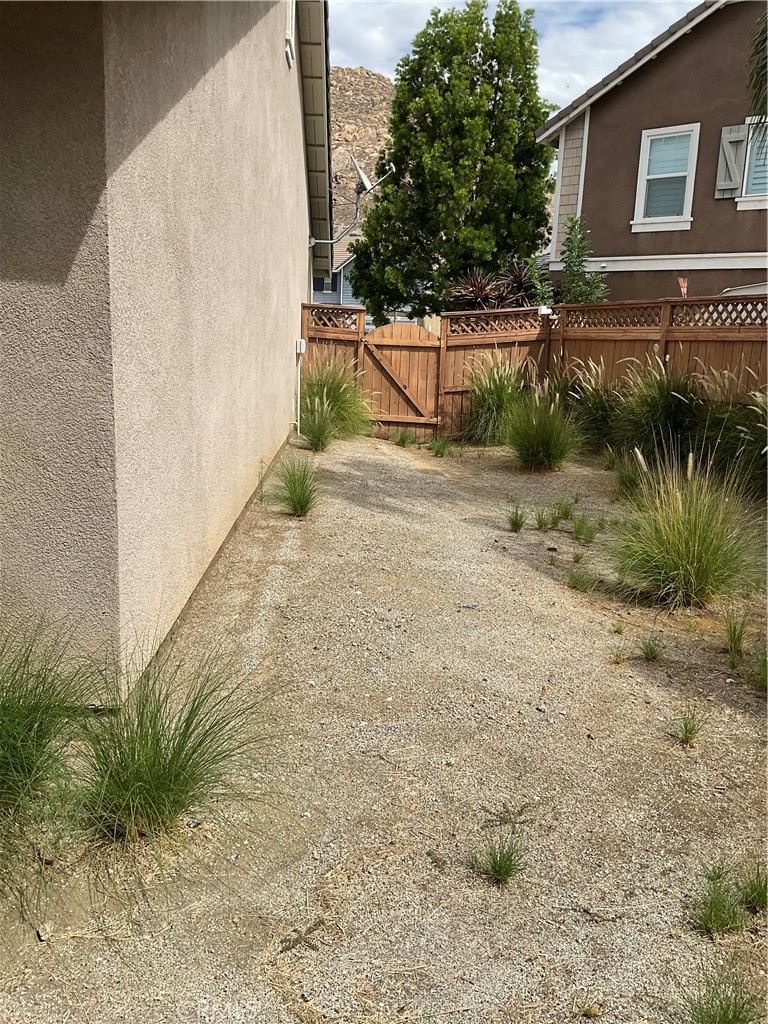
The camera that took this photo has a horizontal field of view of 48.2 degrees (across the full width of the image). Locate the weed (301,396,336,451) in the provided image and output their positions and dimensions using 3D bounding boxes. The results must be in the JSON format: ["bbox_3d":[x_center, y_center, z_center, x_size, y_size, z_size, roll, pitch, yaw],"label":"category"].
[{"bbox_3d":[-0.906,-1.214,11.870,0.501,0.762,0.461,1,11,-4],"label":"weed"}]

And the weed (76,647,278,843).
[{"bbox_3d":[-0.626,0.674,2.564,0.532,0.456,0.470,-1,11,-16],"label":"weed"}]

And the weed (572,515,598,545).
[{"bbox_3d":[1.502,0.121,6.396,0.193,0.180,0.170,5,11,13],"label":"weed"}]

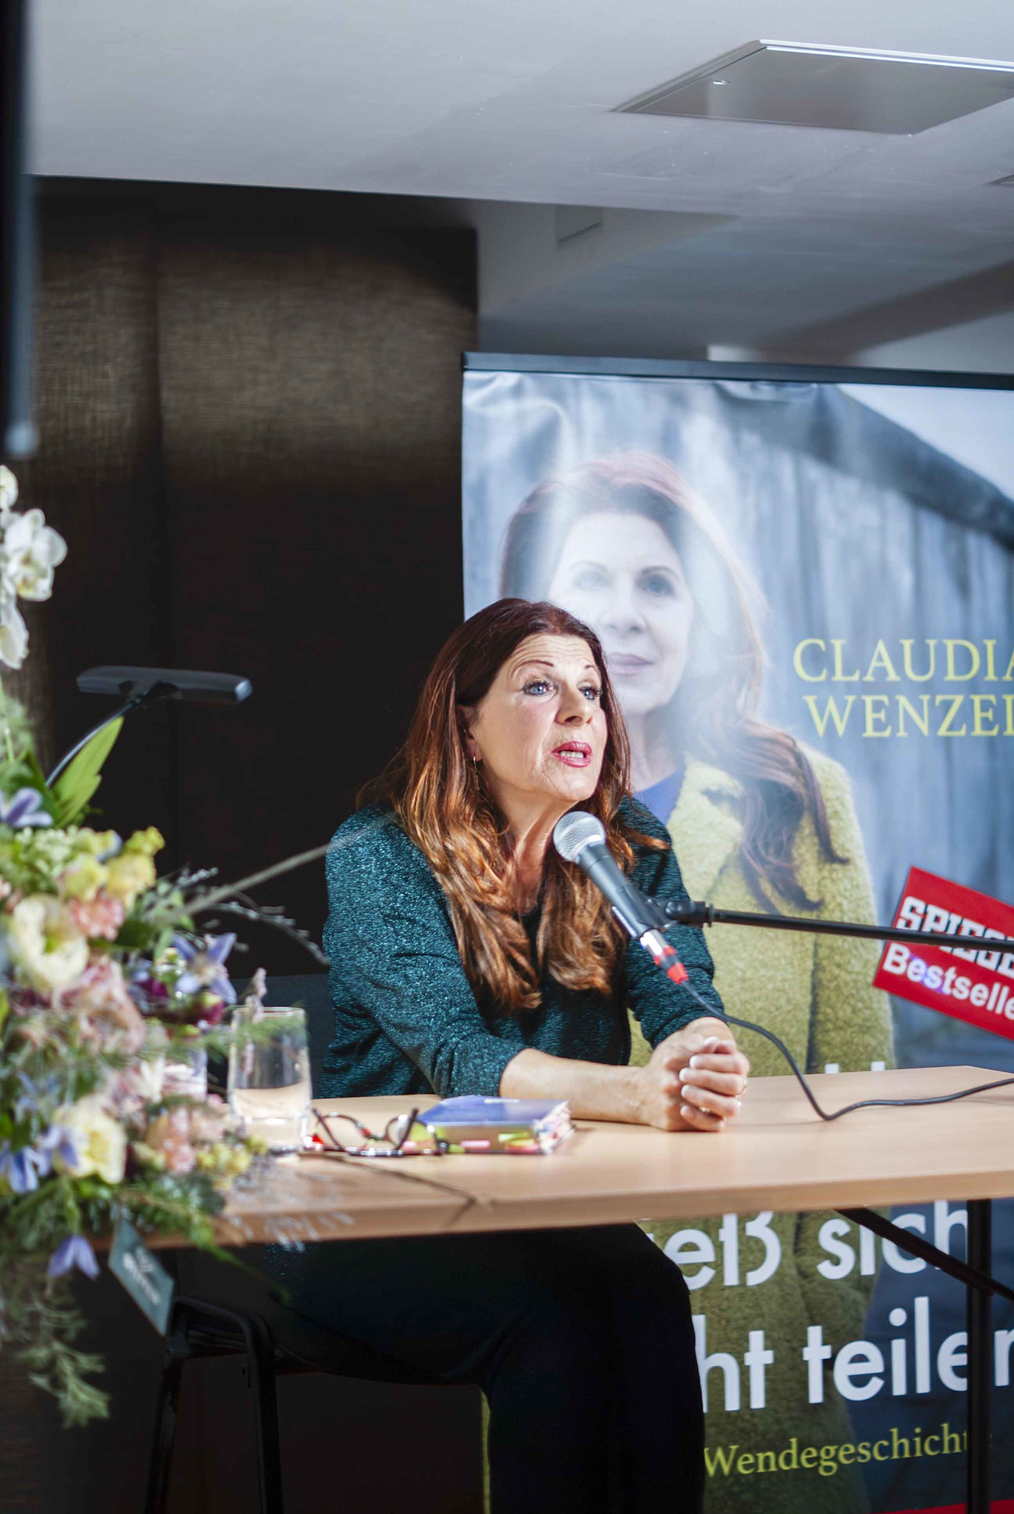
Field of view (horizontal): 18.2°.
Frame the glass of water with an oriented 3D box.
[{"bbox_3d":[-0.220,0.300,2.940,0.078,0.129,0.078,0,1,0],"label":"glass of water"}]

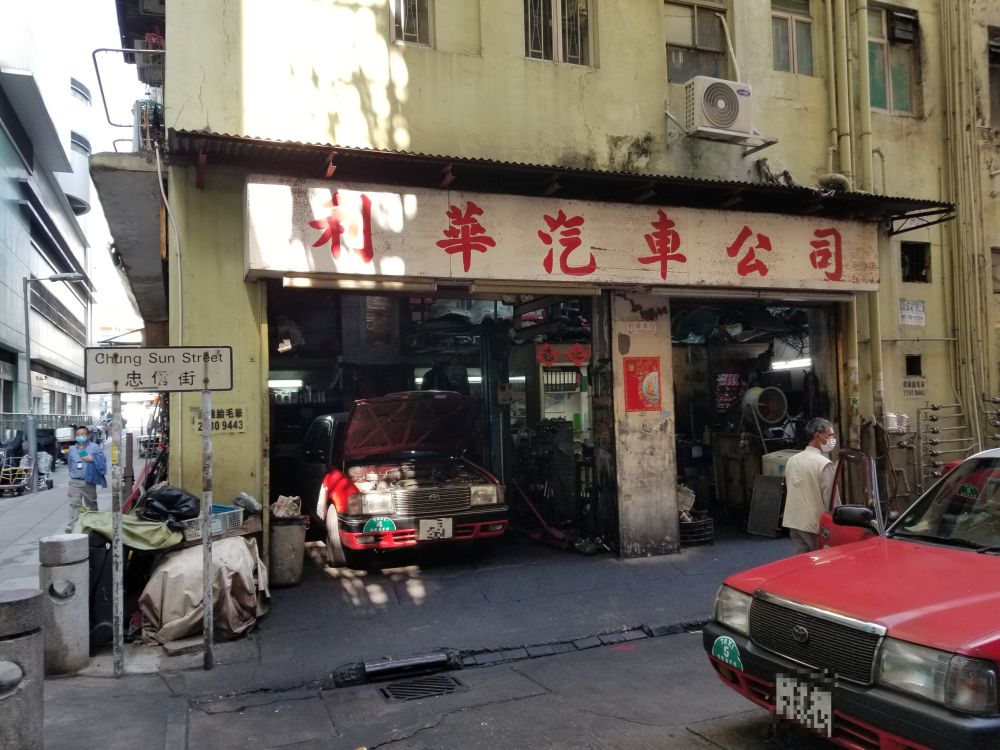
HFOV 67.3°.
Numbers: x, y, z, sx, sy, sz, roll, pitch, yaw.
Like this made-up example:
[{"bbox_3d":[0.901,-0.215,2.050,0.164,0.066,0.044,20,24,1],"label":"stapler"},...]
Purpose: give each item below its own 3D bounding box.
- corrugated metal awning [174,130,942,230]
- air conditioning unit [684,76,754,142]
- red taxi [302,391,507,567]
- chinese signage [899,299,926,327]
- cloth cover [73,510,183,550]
[{"bbox_3d":[1.181,-1.889,7.602,8.260,0.230,0.900,-1,-2,-20],"label":"corrugated metal awning"},{"bbox_3d":[2.397,-2.903,8.262,0.711,0.553,0.260,-1,-2,-18],"label":"air conditioning unit"},{"bbox_3d":[-1.537,1.196,9.218,1.700,1.600,4.690,0,-3,-23],"label":"red taxi"},{"bbox_3d":[4.825,-0.731,8.785,0.410,0.310,0.020,-1,-3,-20],"label":"chinese signage"},{"bbox_3d":[-2.844,1.198,5.750,0.720,0.220,0.500,-1,-3,-20],"label":"cloth cover"}]

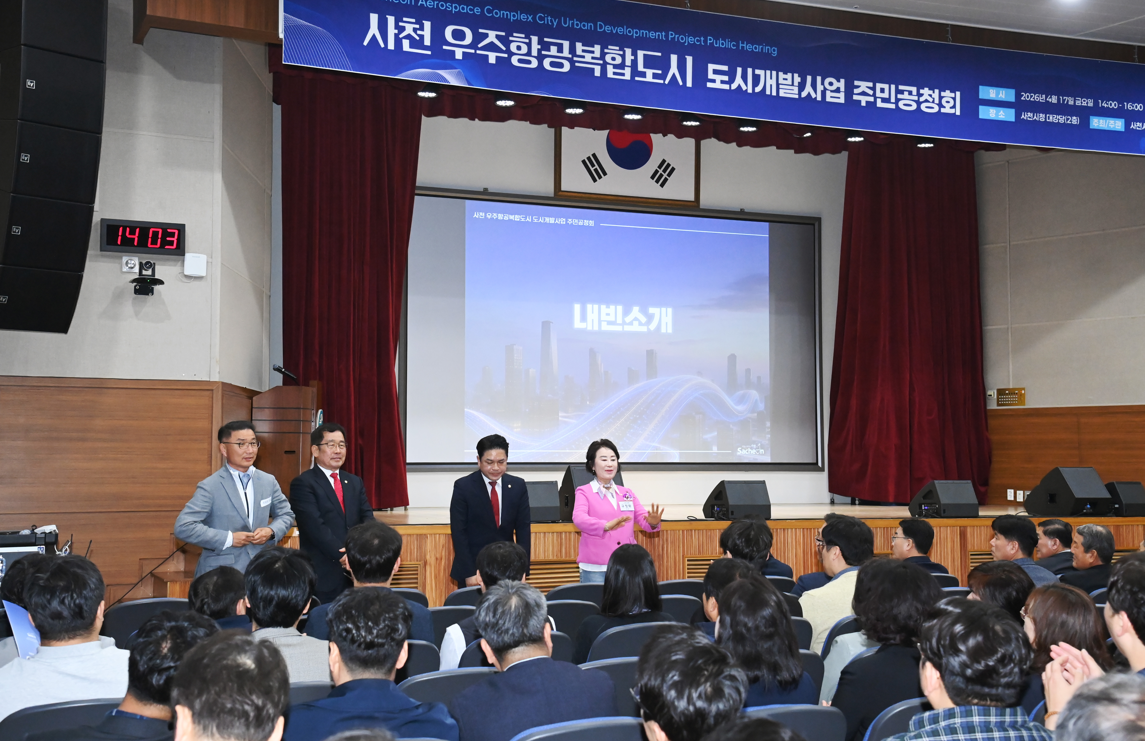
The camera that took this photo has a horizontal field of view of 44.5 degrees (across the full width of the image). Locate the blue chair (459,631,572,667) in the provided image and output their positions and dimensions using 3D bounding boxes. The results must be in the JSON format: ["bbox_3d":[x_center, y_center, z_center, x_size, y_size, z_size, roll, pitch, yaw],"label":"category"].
[{"bbox_3d":[-0.314,1.409,5.322,0.510,0.880,0.600,2,-4,-21],"label":"blue chair"}]

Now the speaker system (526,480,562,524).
[{"bbox_3d":[-0.376,1.094,11.734,0.409,0.333,0.482,1,-4,-19],"label":"speaker system"}]

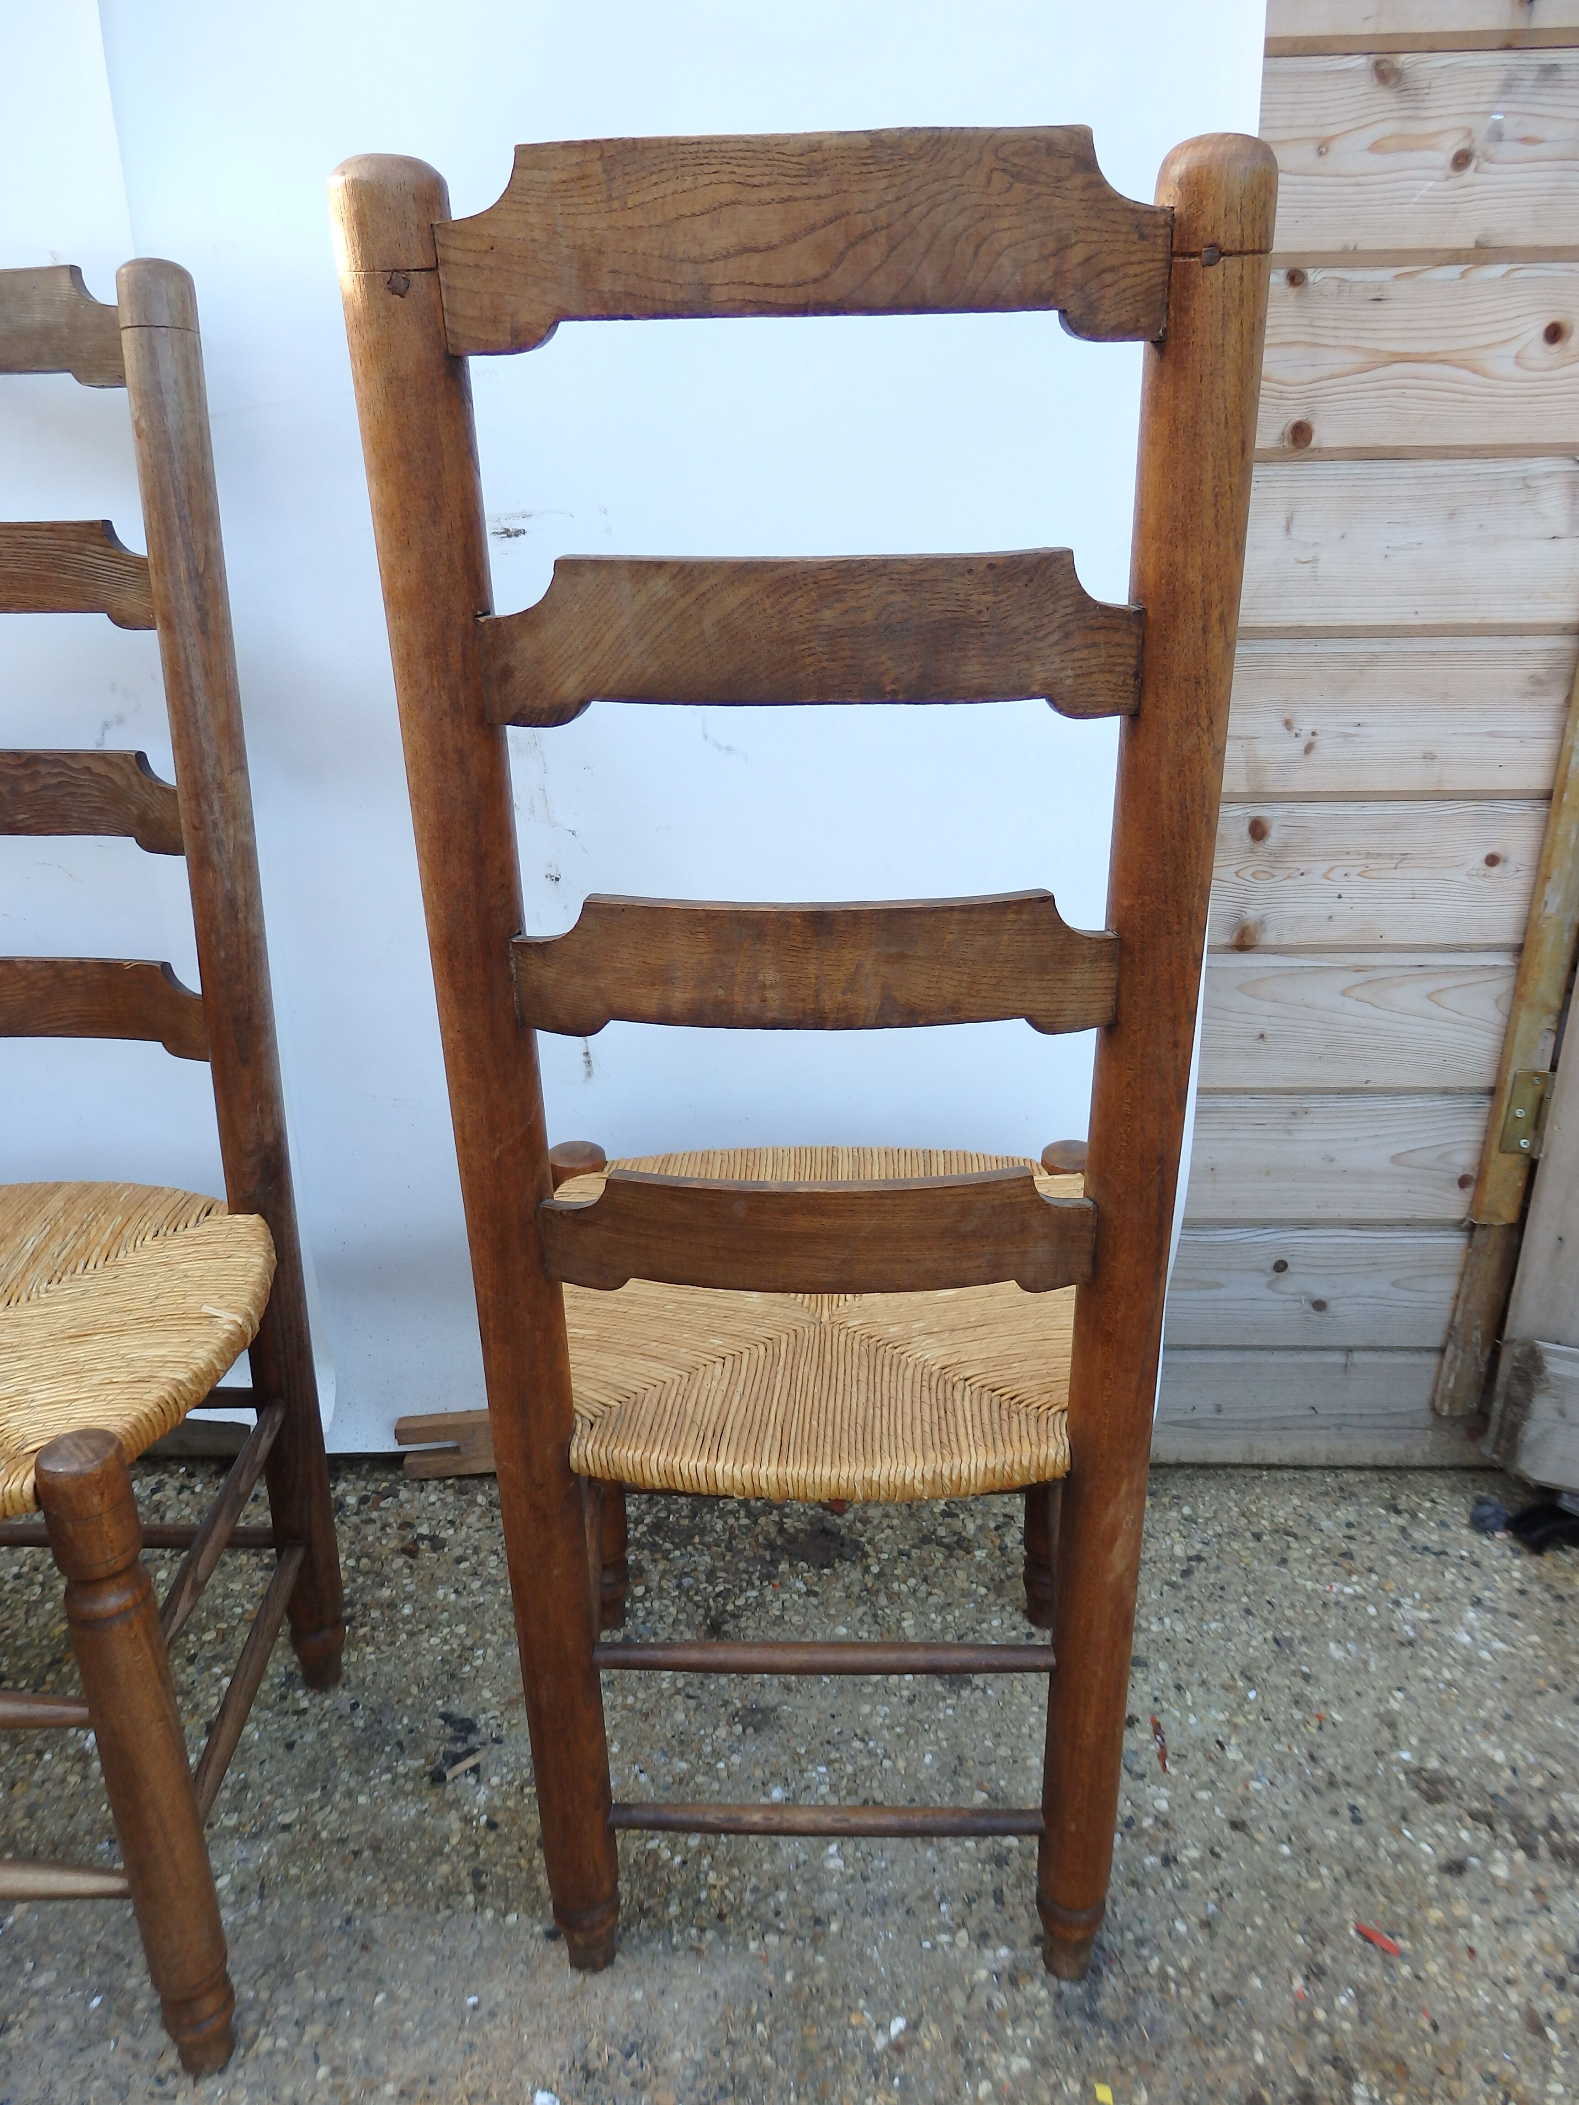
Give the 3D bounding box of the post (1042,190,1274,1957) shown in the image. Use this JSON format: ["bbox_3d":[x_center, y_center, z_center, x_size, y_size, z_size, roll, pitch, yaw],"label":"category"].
[{"bbox_3d":[0.181,0.131,0.817,0.048,1.079,0.048,0,25,2],"label":"post"}]

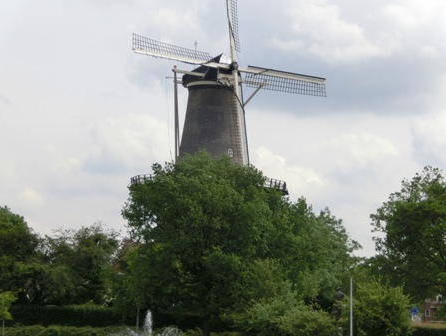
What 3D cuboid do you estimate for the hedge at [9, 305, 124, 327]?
[{"bbox_3d":[-10.570,10.030,86.000,8.200,1.750,1.400,2,-7,-3],"label":"hedge"}]

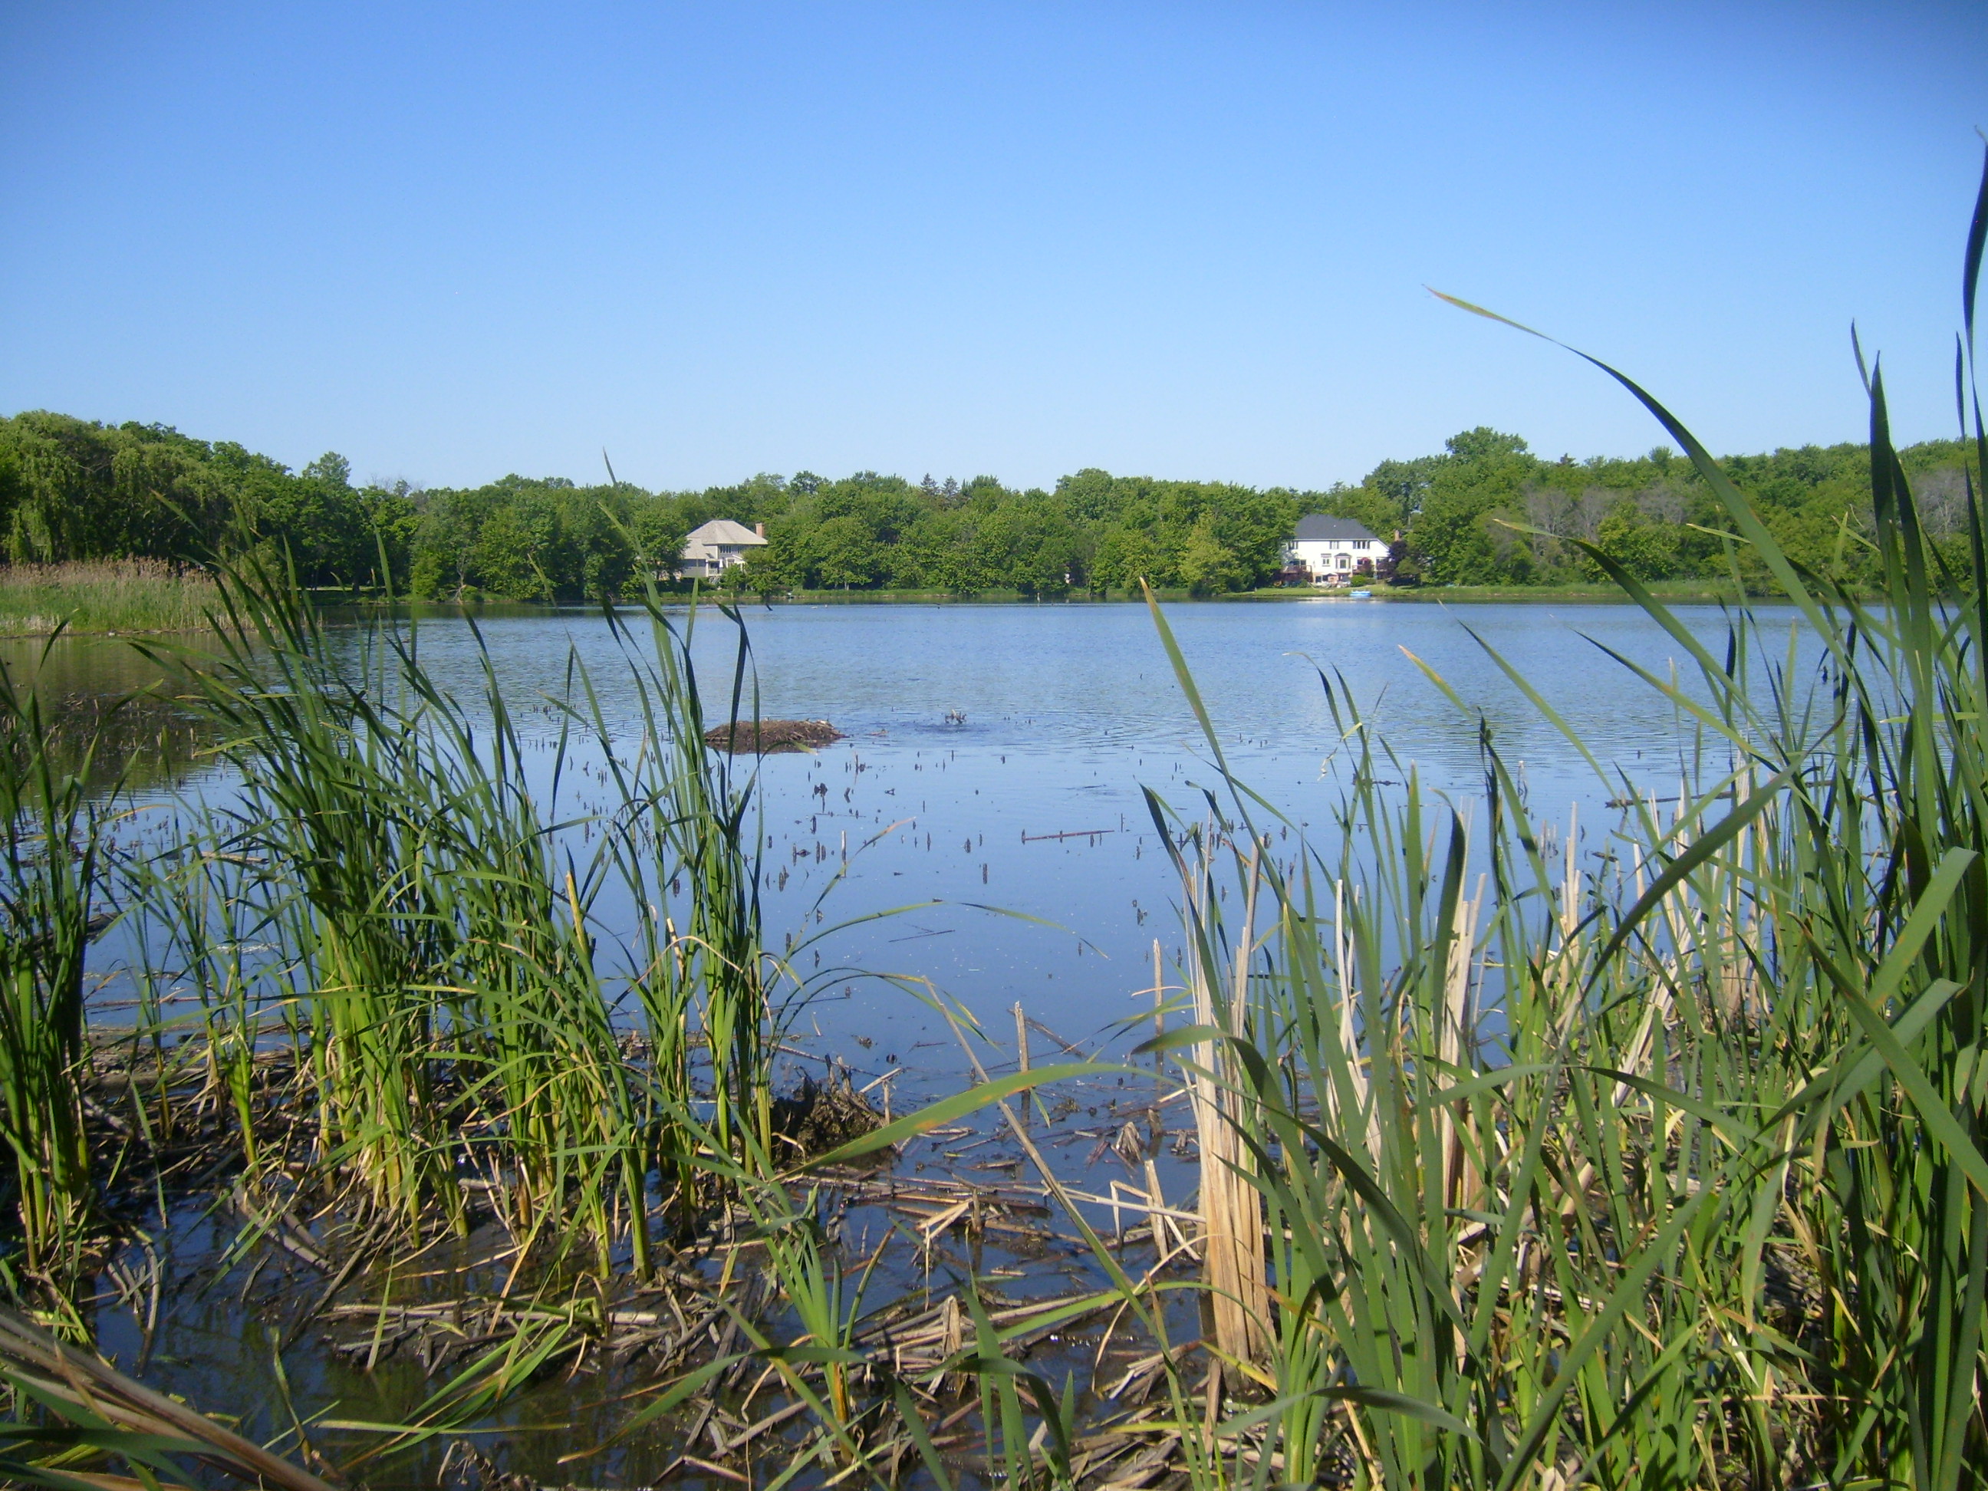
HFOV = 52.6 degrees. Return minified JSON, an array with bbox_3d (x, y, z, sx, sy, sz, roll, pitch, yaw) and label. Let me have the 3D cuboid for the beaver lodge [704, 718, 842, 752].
[{"bbox_3d":[-2.537,-0.170,23.200,1.620,0.260,1.300,0,4,0],"label":"beaver lodge"}]

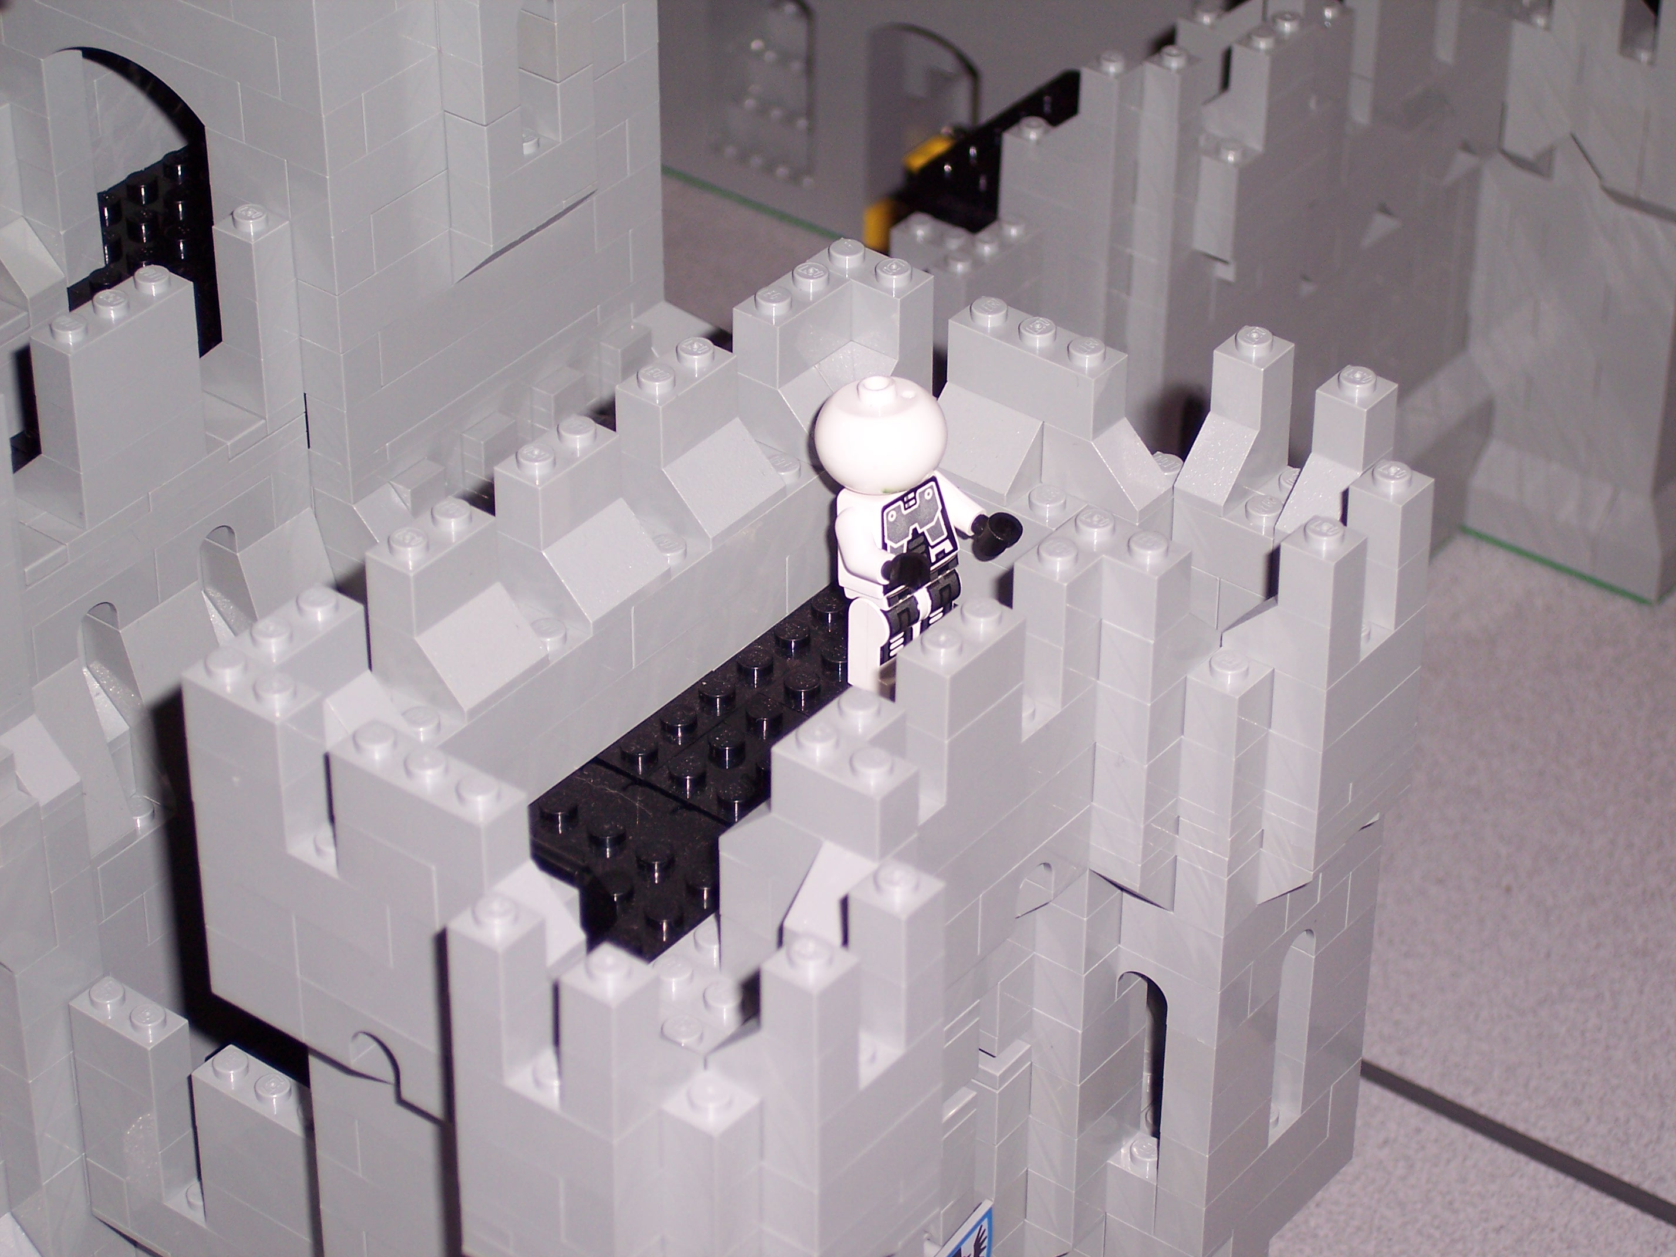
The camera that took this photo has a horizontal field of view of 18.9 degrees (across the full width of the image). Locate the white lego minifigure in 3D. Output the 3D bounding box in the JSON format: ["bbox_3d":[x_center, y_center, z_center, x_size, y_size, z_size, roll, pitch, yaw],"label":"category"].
[{"bbox_3d":[0.009,-0.012,0.655,0.025,0.044,0.024,25,42,30],"label":"white lego minifigure"}]

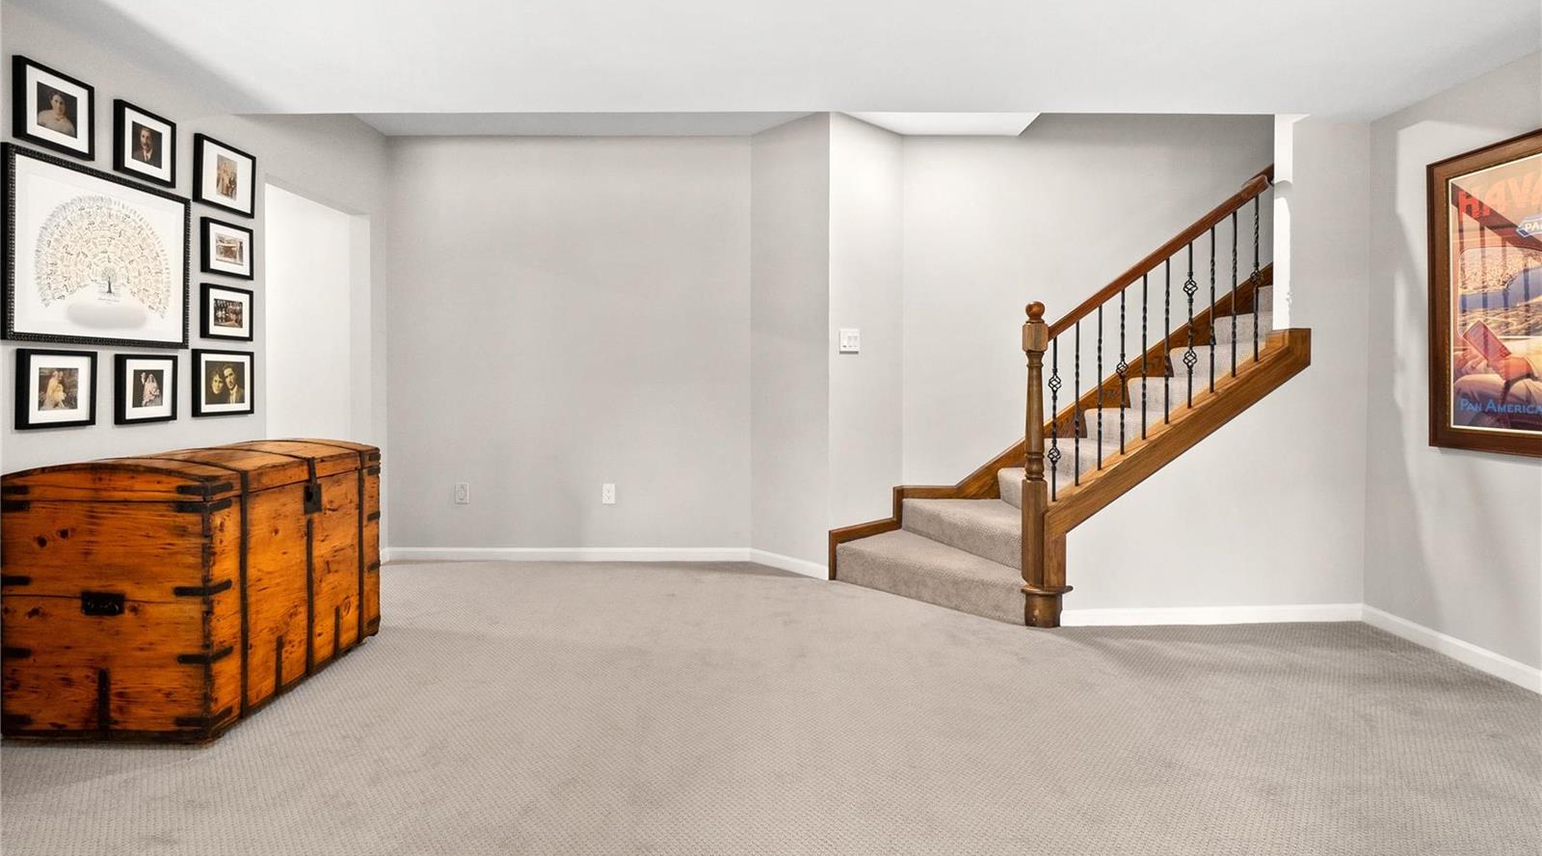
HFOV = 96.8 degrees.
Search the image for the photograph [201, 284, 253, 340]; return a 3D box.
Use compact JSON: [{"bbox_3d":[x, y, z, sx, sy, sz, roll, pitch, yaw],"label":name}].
[{"bbox_3d":[-2.305,-0.485,2.909,0.027,0.222,0.253,0,3,0],"label":"photograph"}]

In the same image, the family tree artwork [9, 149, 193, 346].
[{"bbox_3d":[-2.305,-0.582,2.379,0.027,0.591,0.641,0,3,0],"label":"family tree artwork"}]

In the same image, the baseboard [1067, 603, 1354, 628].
[{"bbox_3d":[2.009,0.845,3.107,1.395,0.088,0.016,0,3,-2],"label":"baseboard"}]

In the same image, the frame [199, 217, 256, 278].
[{"bbox_3d":[-2.305,-0.753,2.910,0.027,0.222,0.252,0,3,0],"label":"frame"}]

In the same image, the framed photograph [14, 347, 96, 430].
[{"bbox_3d":[-2.305,-0.125,2.217,0.027,0.248,0.222,0,3,0],"label":"framed photograph"}]

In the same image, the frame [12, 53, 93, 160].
[{"bbox_3d":[-2.305,-1.021,2.210,0.027,0.251,0.224,0,3,0],"label":"frame"}]

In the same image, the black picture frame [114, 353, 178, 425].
[{"bbox_3d":[-2.305,-0.144,2.532,0.027,0.248,0.231,0,3,0],"label":"black picture frame"}]

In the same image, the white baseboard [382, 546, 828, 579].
[{"bbox_3d":[-1.009,0.783,3.963,2.664,0.085,0.367,0,3,0],"label":"white baseboard"}]

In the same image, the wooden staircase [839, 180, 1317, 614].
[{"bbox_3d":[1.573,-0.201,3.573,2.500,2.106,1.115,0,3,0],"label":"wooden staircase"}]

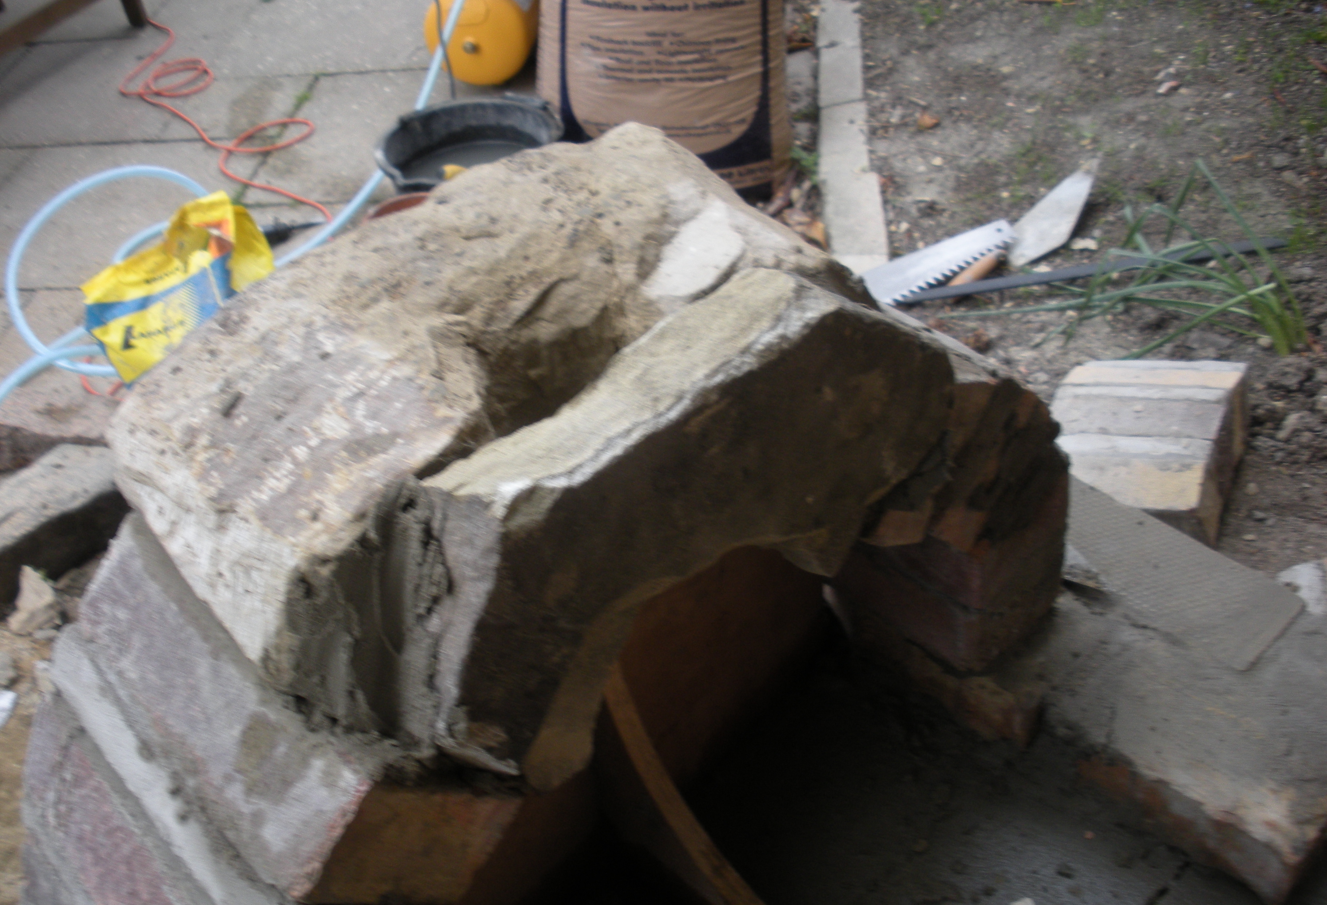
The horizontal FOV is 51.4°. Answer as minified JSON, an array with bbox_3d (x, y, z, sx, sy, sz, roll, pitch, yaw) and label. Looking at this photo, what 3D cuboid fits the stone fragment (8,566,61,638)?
[{"bbox_3d":[-0.756,0.180,1.662,0.055,0.075,0.055,-20,41,-16],"label":"stone fragment"}]

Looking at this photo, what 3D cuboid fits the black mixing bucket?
[{"bbox_3d":[-0.307,-0.412,2.347,0.300,0.240,0.275,-5,39,2],"label":"black mixing bucket"}]

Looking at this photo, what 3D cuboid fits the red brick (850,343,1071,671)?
[{"bbox_3d":[0.229,0.038,1.148,0.110,0.226,0.160,-33,46,-28],"label":"red brick"}]

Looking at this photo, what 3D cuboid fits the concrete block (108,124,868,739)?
[{"bbox_3d":[-0.102,-0.046,0.956,0.440,0.155,0.260,-32,46,-28],"label":"concrete block"}]

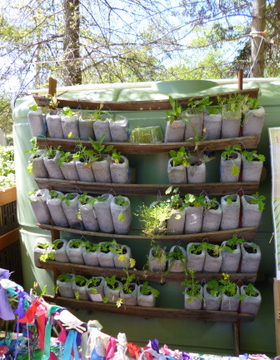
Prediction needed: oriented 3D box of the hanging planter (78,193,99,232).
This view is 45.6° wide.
[{"bbox_3d":[-0.285,0.178,1.852,0.084,0.200,0.084,0,4,11],"label":"hanging planter"}]

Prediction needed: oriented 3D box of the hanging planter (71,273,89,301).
[{"bbox_3d":[-0.352,0.639,1.976,0.093,0.119,0.095,-1,8,11],"label":"hanging planter"}]

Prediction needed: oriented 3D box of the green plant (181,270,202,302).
[{"bbox_3d":[0.328,0.672,2.110,0.128,0.145,0.121,2,7,12],"label":"green plant"}]

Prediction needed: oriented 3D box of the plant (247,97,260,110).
[{"bbox_3d":[0.612,-0.413,1.795,0.080,0.080,0.075,1,7,10],"label":"plant"}]

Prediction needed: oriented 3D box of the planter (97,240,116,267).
[{"bbox_3d":[-0.185,0.417,1.849,0.086,0.144,0.086,0,4,11],"label":"planter"}]

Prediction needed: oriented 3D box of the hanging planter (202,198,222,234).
[{"bbox_3d":[0.412,0.204,1.907,0.100,0.179,0.100,1,7,10],"label":"hanging planter"}]

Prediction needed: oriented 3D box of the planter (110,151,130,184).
[{"bbox_3d":[-0.114,-0.061,1.977,0.100,0.197,0.100,-1,6,10],"label":"planter"}]

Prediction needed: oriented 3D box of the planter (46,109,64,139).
[{"bbox_3d":[-0.470,-0.301,1.856,0.078,0.153,0.078,0,4,11],"label":"planter"}]

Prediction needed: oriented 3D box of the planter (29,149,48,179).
[{"bbox_3d":[-0.616,-0.099,2.026,0.095,0.175,0.095,-3,8,9],"label":"planter"}]

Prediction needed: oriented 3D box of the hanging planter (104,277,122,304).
[{"bbox_3d":[-0.147,0.619,1.855,0.083,0.141,0.083,0,4,11],"label":"hanging planter"}]

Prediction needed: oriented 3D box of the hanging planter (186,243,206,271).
[{"bbox_3d":[0.312,0.434,1.851,0.098,0.143,0.095,1,9,8],"label":"hanging planter"}]

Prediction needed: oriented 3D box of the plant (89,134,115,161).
[{"bbox_3d":[-0.222,-0.192,1.942,0.111,0.143,0.135,2,9,12],"label":"plant"}]

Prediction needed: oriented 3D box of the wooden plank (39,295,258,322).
[{"bbox_3d":[0.036,0.745,1.942,1.170,0.080,0.090,0,8,7],"label":"wooden plank"}]

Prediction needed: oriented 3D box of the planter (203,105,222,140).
[{"bbox_3d":[0.394,-0.303,1.817,0.095,0.190,0.100,0,8,4],"label":"planter"}]

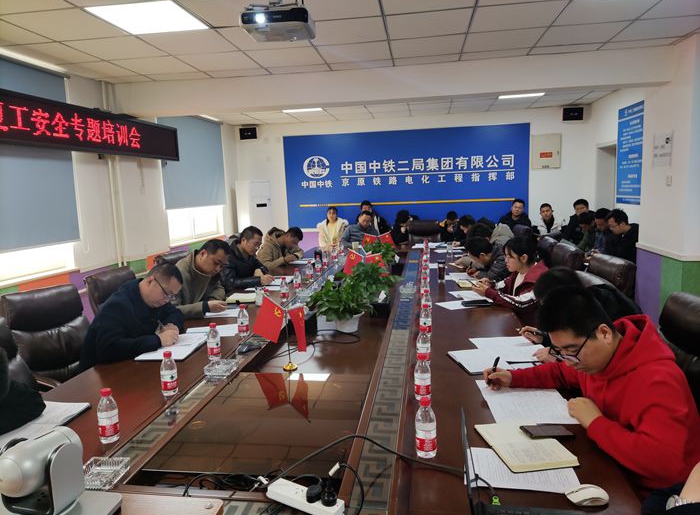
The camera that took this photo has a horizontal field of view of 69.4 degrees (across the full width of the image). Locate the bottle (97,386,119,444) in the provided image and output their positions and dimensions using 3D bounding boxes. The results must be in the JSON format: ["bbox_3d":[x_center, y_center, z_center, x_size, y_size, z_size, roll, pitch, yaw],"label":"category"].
[{"bbox_3d":[-0.848,0.554,1.776,0.065,0.184,0.065,-1,7,8],"label":"bottle"}]

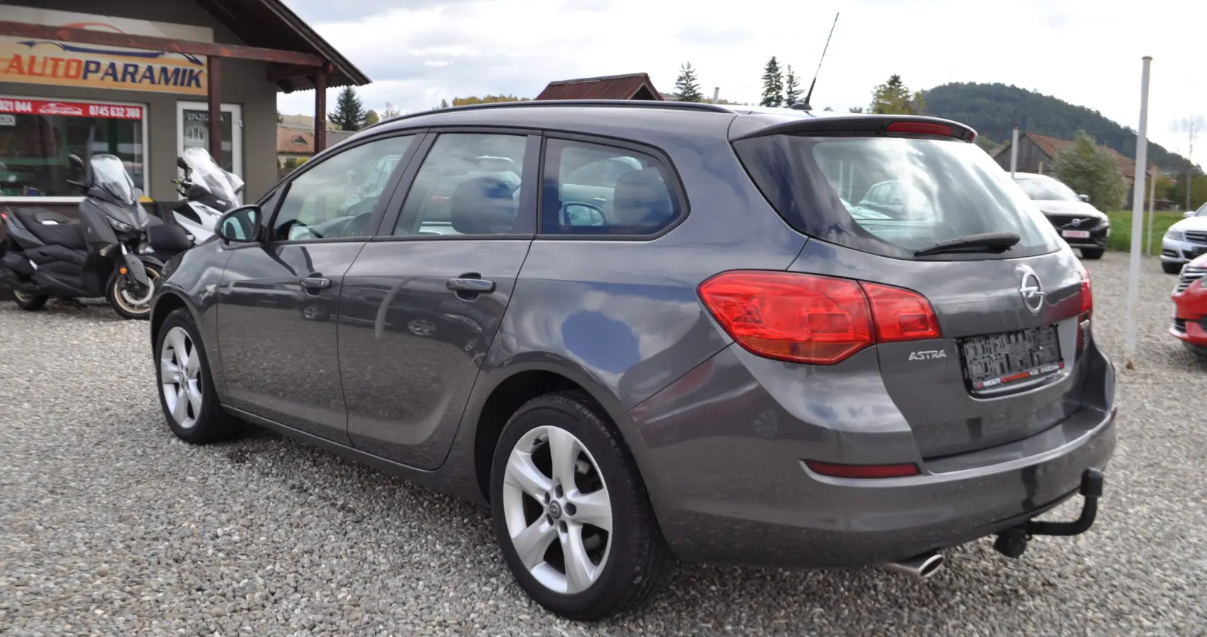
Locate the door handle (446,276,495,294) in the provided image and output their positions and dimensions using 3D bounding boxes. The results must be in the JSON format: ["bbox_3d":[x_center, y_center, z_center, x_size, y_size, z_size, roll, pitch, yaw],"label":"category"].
[{"bbox_3d":[-0.412,-0.101,3.373,0.050,0.042,0.225,-6,10,-42],"label":"door handle"}]

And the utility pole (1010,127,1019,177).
[{"bbox_3d":[5.876,-1.670,15.930,0.075,2.150,0.075,1,7,0],"label":"utility pole"}]

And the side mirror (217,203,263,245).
[{"bbox_3d":[-1.469,-0.381,4.456,0.195,0.160,0.120,-6,10,-42],"label":"side mirror"}]

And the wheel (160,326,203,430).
[{"bbox_3d":[-1.896,0.268,5.191,0.190,0.478,0.478,-6,10,-42],"label":"wheel"}]

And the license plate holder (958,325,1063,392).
[{"bbox_3d":[1.131,0.101,3.034,0.530,0.130,0.020,-6,-6,-42],"label":"license plate holder"}]

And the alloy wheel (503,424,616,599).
[{"bbox_3d":[-0.076,0.543,3.237,0.190,0.480,0.480,-6,10,-42],"label":"alloy wheel"}]

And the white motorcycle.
[{"bbox_3d":[-4.159,-0.879,10.689,2.150,1.480,0.800,6,9,37],"label":"white motorcycle"}]

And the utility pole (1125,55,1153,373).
[{"bbox_3d":[3.792,-0.736,7.833,0.070,2.190,0.070,0,7,0],"label":"utility pole"}]

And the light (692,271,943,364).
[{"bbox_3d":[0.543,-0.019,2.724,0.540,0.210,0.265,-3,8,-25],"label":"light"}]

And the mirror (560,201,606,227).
[{"bbox_3d":[-0.110,-0.521,5.645,0.230,0.160,0.140,-6,10,-42],"label":"mirror"}]

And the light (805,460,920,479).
[{"bbox_3d":[0.626,0.356,2.647,0.275,0.042,0.050,-1,8,-15],"label":"light"}]

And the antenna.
[{"bbox_3d":[0.658,-0.798,3.452,0.040,0.290,0.170,-6,10,-42],"label":"antenna"}]

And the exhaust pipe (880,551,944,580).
[{"bbox_3d":[0.780,0.627,2.850,0.082,0.062,0.145,-6,10,-42],"label":"exhaust pipe"}]

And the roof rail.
[{"bbox_3d":[-0.260,-0.675,3.608,0.055,0.070,1.830,-6,10,-42],"label":"roof rail"}]

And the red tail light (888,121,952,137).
[{"bbox_3d":[0.922,-0.546,3.188,0.335,0.036,0.045,-6,10,-42],"label":"red tail light"}]

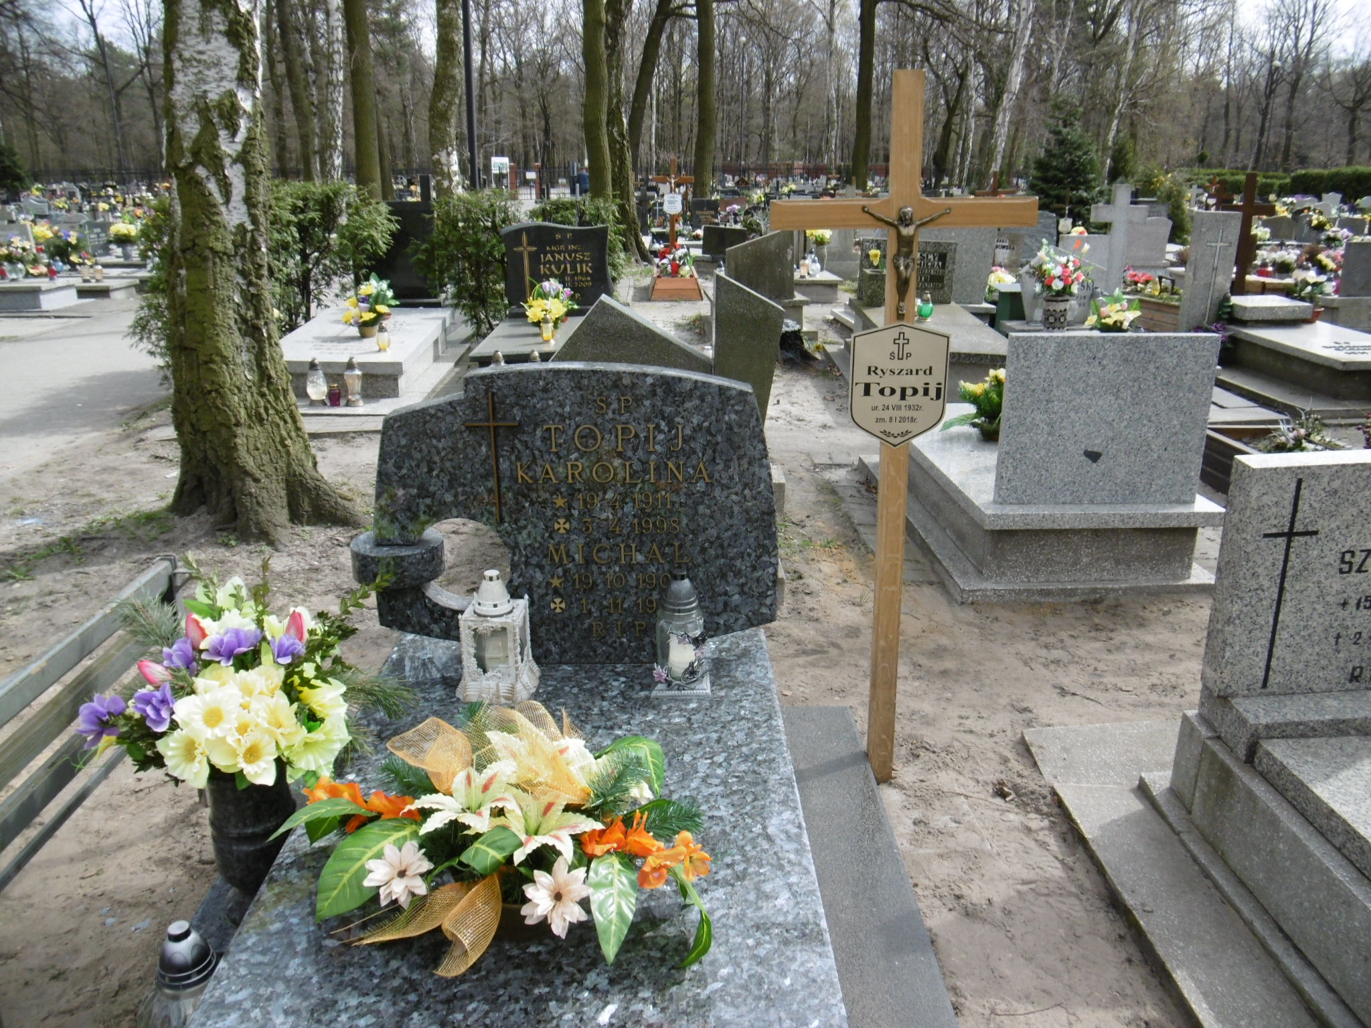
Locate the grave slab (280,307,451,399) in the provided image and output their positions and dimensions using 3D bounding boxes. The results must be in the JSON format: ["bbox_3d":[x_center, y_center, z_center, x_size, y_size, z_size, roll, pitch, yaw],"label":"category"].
[{"bbox_3d":[-2.500,-1.262,8.607,1.060,0.310,2.200,-1,17,-3],"label":"grave slab"}]

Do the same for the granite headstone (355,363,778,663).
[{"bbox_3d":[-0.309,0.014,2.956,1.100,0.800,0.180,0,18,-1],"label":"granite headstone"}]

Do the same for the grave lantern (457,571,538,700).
[{"bbox_3d":[-0.445,0.272,2.635,0.160,0.300,0.160,4,17,11],"label":"grave lantern"}]

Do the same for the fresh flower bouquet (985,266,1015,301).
[{"bbox_3d":[2.716,-1.988,9.549,0.250,0.300,0.230,0,18,-1],"label":"fresh flower bouquet"}]

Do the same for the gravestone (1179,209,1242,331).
[{"bbox_3d":[4.194,-1.926,8.923,0.380,1.000,0.140,0,18,-1],"label":"gravestone"}]

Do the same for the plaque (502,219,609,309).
[{"bbox_3d":[-1.077,-2.087,9.296,0.900,0.730,0.100,-1,17,-5],"label":"plaque"}]

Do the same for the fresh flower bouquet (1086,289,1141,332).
[{"bbox_3d":[3.171,-1.495,8.222,0.390,0.320,0.350,0,17,0],"label":"fresh flower bouquet"}]

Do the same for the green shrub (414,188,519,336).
[{"bbox_3d":[-1.855,-2.086,9.408,0.850,1.270,0.800,-3,18,-10],"label":"green shrub"}]

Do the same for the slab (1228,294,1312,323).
[{"bbox_3d":[4.529,-1.618,8.703,0.550,0.110,0.500,0,18,-1],"label":"slab"}]

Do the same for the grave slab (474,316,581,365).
[{"bbox_3d":[-1.090,-1.252,8.610,0.880,0.290,2.050,-1,17,-2],"label":"grave slab"}]

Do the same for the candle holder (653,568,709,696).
[{"bbox_3d":[-0.003,0.272,2.650,0.135,0.290,0.130,0,17,0],"label":"candle holder"}]

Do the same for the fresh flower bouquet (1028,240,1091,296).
[{"bbox_3d":[2.794,-1.845,8.324,0.430,0.420,0.380,0,17,0],"label":"fresh flower bouquet"}]

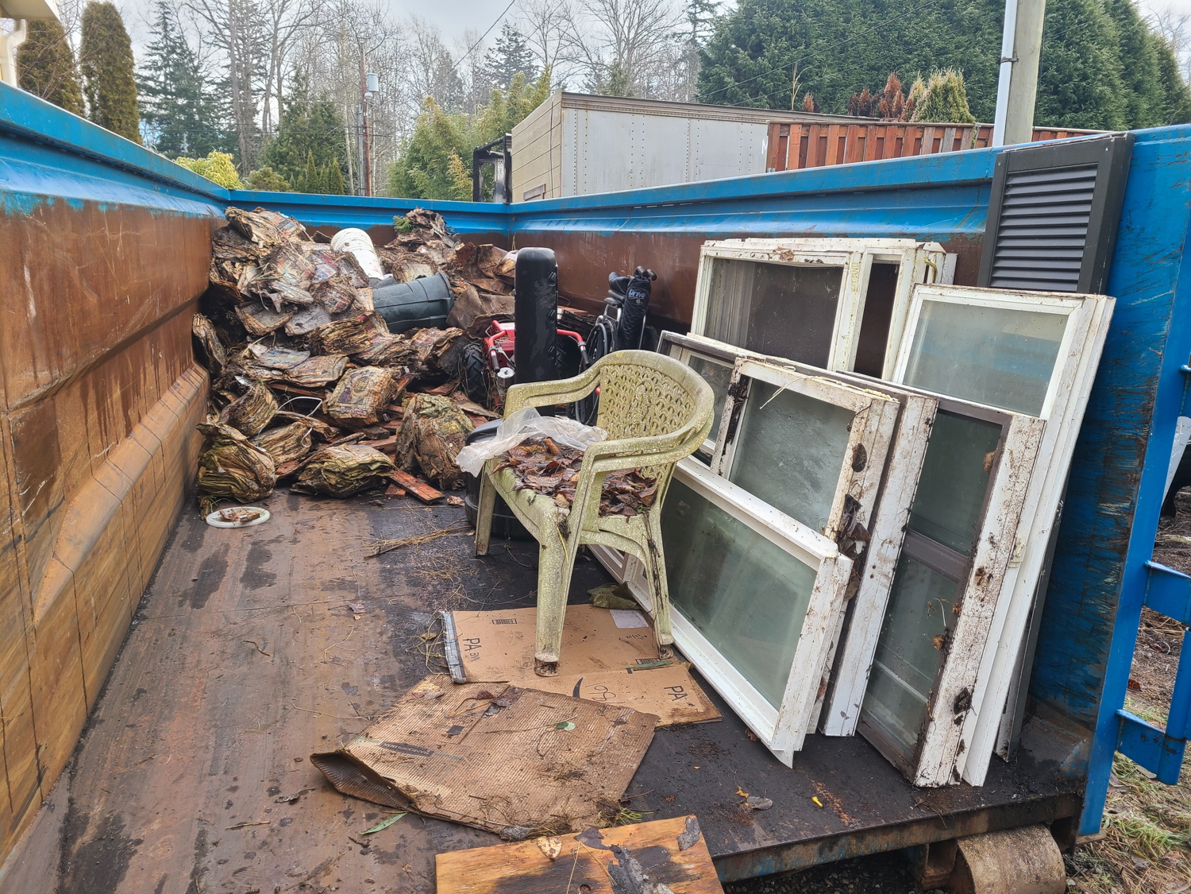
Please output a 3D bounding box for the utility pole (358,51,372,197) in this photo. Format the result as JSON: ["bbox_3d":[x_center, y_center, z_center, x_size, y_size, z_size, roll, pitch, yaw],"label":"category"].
[{"bbox_3d":[-10.642,-13.479,41.729,0.300,9.600,0.300,1,13,0],"label":"utility pole"}]

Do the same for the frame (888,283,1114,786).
[{"bbox_3d":[0.835,0.163,2.118,0.095,1.081,0.529,6,11,-19],"label":"frame"}]

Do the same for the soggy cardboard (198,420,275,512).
[{"bbox_3d":[-1.593,0.049,3.965,0.340,0.320,0.300,-2,14,-17],"label":"soggy cardboard"}]

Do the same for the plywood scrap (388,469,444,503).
[{"bbox_3d":[-0.808,0.180,3.985,0.100,0.030,0.360,-9,25,-41],"label":"plywood scrap"}]

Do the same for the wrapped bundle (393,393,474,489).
[{"bbox_3d":[-0.775,-0.036,4.319,0.360,0.380,0.300,-4,14,-25],"label":"wrapped bundle"}]

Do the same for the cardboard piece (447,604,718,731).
[{"bbox_3d":[-0.075,0.590,2.488,0.640,0.030,0.760,-1,13,-12],"label":"cardboard piece"}]

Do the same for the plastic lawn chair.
[{"bbox_3d":[-0.005,0.120,2.630,0.540,0.810,0.600,-4,17,-26],"label":"plastic lawn chair"}]

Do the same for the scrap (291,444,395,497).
[{"bbox_3d":[-1.126,0.104,4.020,0.430,0.205,0.300,7,14,19],"label":"scrap"}]

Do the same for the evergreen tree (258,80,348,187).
[{"bbox_3d":[-9.384,-8.719,29.367,3.100,6.070,3.100,1,13,0],"label":"evergreen tree"}]

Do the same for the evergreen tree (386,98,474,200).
[{"bbox_3d":[-4.305,-6.687,23.721,2.500,4.850,2.400,1,13,0],"label":"evergreen tree"}]

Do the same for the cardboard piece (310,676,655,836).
[{"bbox_3d":[-0.236,0.667,2.049,0.646,0.065,0.519,6,14,18],"label":"cardboard piece"}]

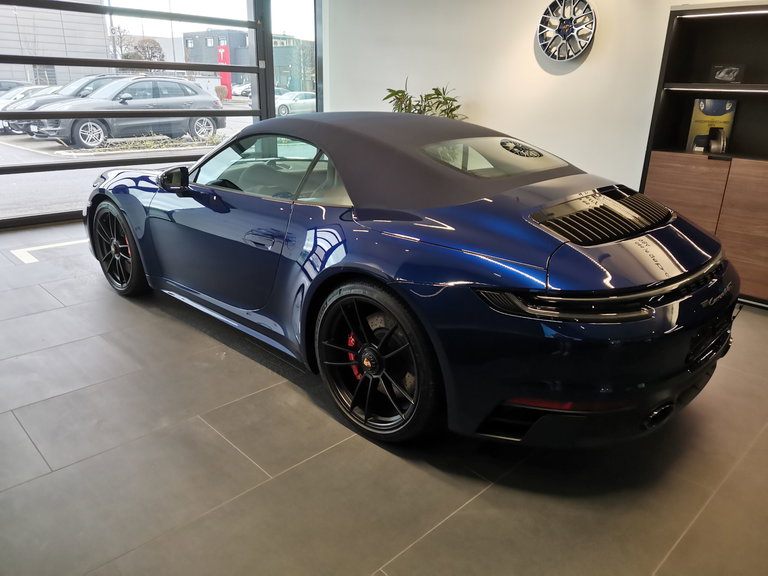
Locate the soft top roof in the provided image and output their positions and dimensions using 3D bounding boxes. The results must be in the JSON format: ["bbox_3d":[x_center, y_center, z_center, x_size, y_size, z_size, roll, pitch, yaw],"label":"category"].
[{"bbox_3d":[0.161,-0.729,3.119,1.660,0.400,1.380,19,26,40],"label":"soft top roof"}]

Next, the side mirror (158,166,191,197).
[{"bbox_3d":[-1.165,-0.577,3.182,0.150,0.170,0.225,19,26,40],"label":"side mirror"}]

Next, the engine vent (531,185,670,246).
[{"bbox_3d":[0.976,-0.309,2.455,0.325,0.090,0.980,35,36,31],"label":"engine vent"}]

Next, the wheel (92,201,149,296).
[{"bbox_3d":[-1.783,-0.293,4.040,0.680,0.680,0.245,19,26,40],"label":"wheel"}]

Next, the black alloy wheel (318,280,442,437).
[{"bbox_3d":[0.019,0.284,2.483,0.715,0.715,0.300,19,26,40],"label":"black alloy wheel"}]

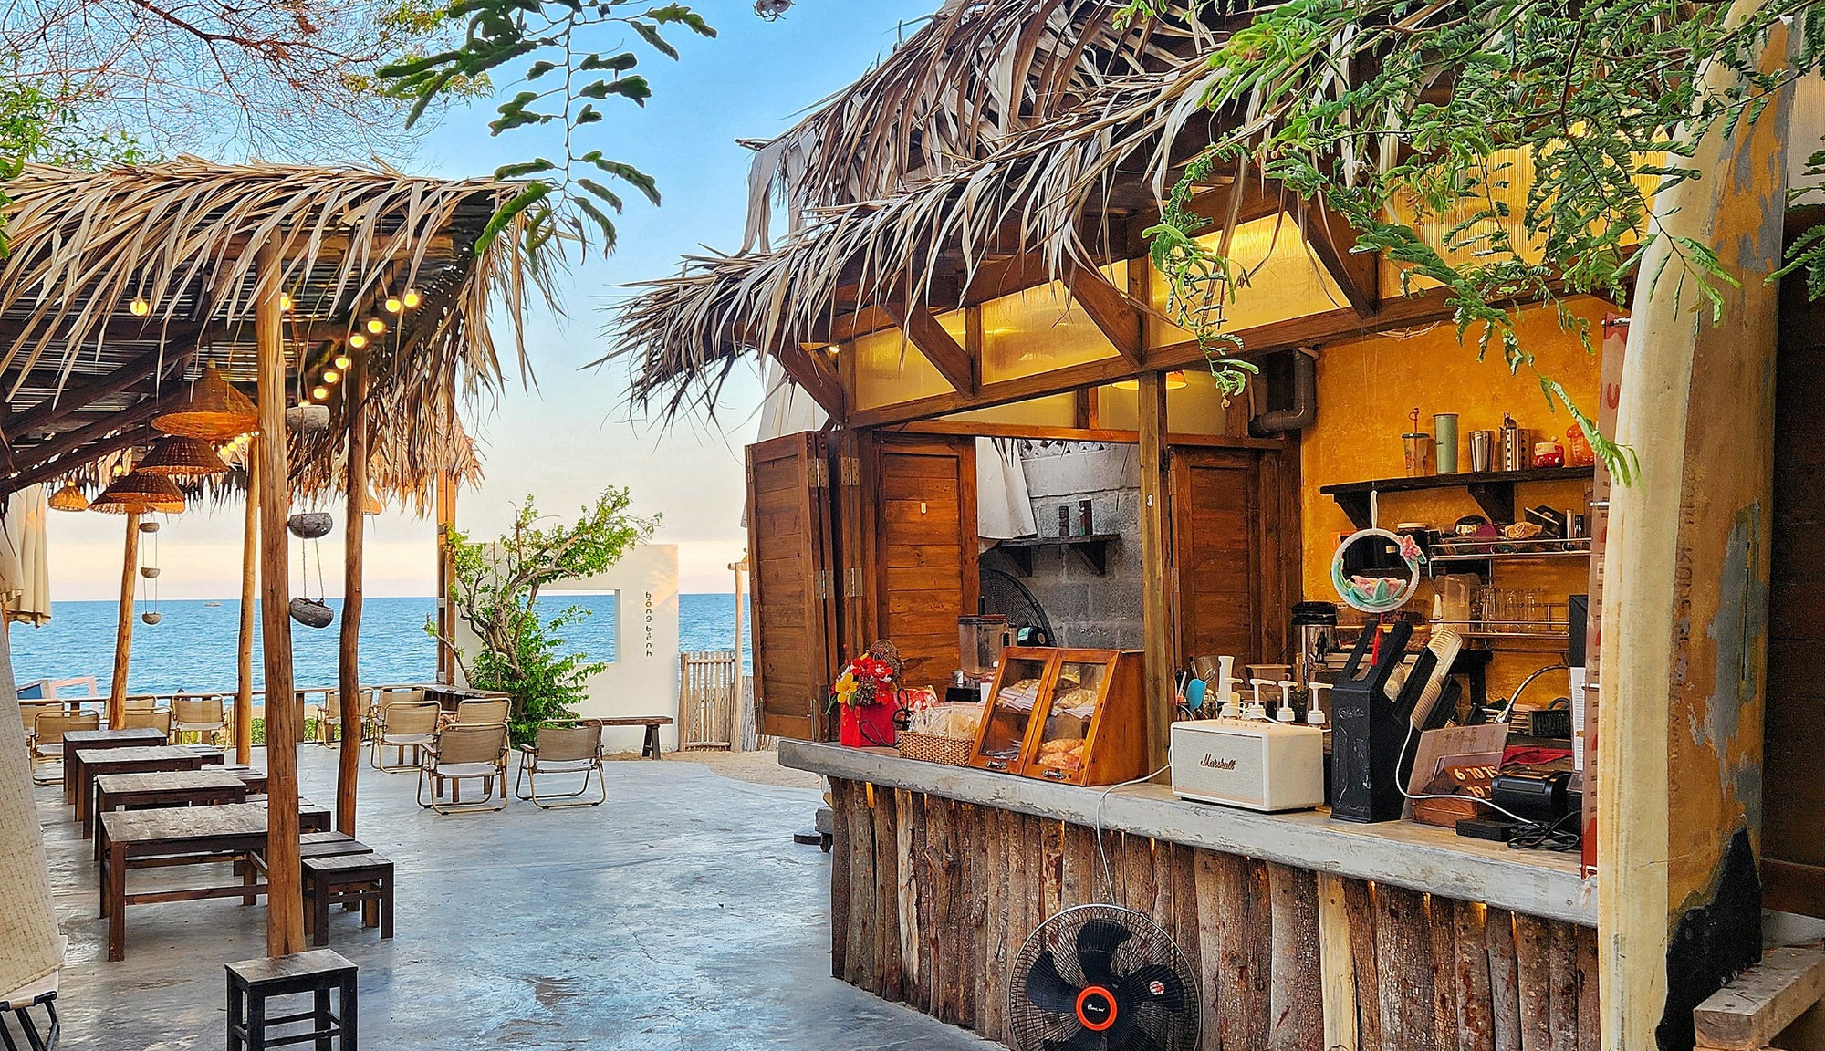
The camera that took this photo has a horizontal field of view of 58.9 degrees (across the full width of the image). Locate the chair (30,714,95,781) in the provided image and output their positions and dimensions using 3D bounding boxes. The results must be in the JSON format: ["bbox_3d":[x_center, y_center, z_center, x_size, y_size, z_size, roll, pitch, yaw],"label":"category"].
[{"bbox_3d":[-6.316,1.637,12.091,0.490,0.550,0.530,1,-3,-31],"label":"chair"}]

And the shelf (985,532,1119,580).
[{"bbox_3d":[0.734,0.154,7.950,0.190,0.170,0.720,1,-3,-31],"label":"shelf"}]

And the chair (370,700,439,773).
[{"bbox_3d":[-3.951,1.635,12.643,0.490,0.550,0.530,1,-3,-30],"label":"chair"}]

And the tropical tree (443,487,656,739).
[{"bbox_3d":[-3.359,0.884,14.997,1.900,2.400,1.600,0,-2,-10],"label":"tropical tree"}]

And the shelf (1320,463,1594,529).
[{"bbox_3d":[2.016,-0.070,5.610,0.240,0.200,1.350,1,-3,-30],"label":"shelf"}]

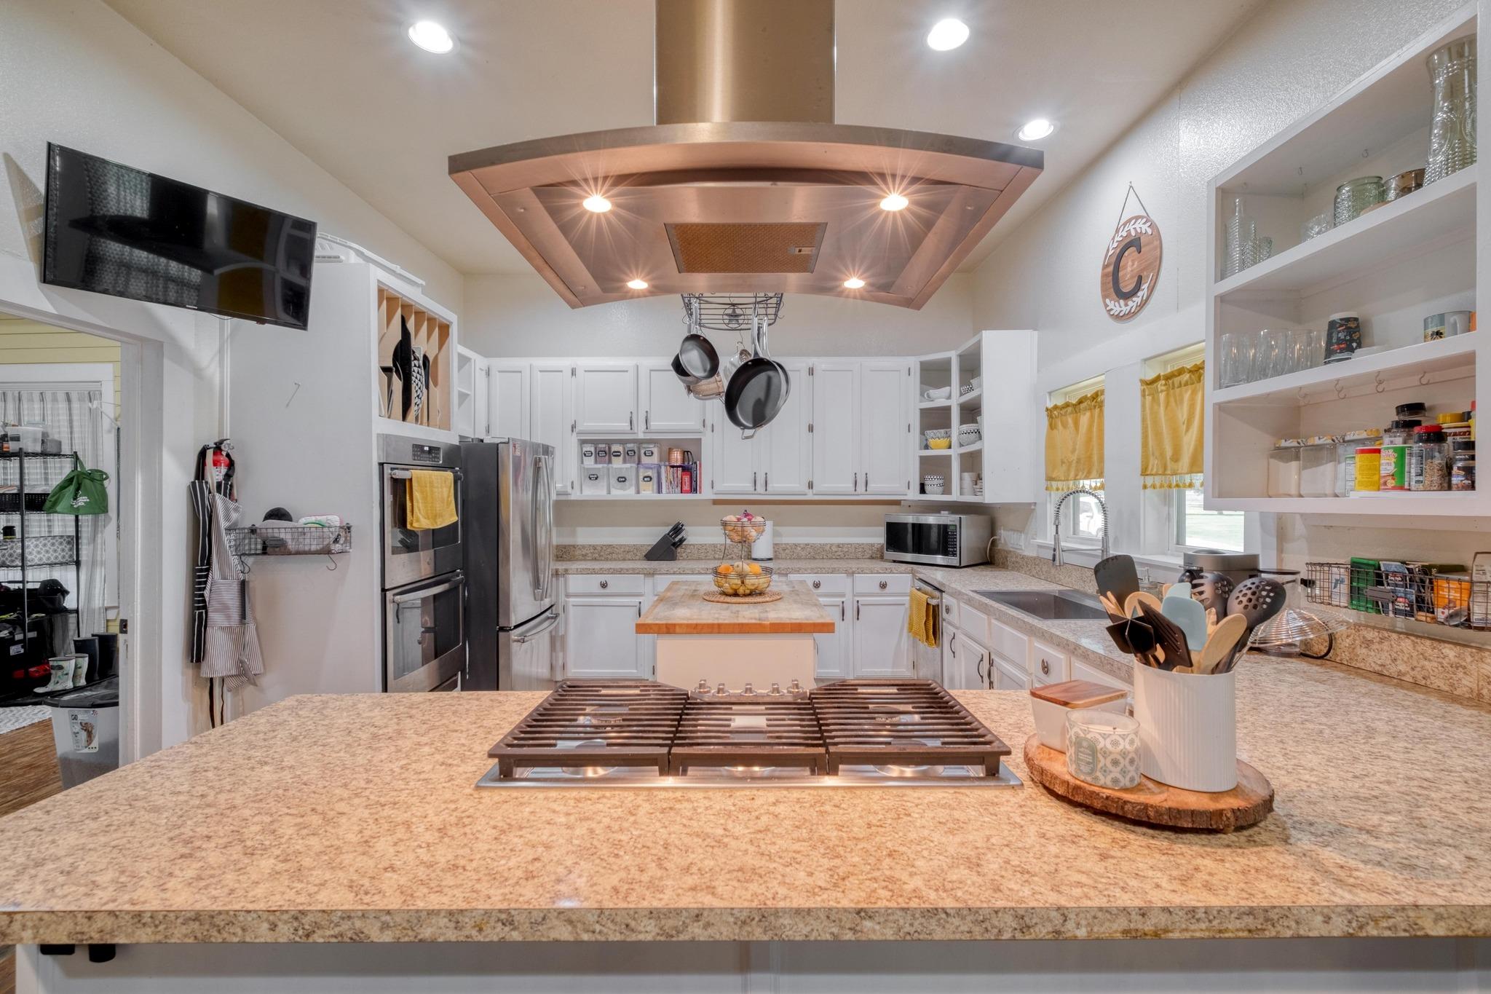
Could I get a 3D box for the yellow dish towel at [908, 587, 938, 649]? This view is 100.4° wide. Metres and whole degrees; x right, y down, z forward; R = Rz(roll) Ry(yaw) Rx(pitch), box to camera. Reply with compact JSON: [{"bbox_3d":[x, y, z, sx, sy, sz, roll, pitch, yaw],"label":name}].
[{"bbox_3d":[1.075,0.730,3.800,0.065,0.300,0.410,0,0,0],"label":"yellow dish towel"}]

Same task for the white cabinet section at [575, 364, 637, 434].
[{"bbox_3d":[-1.006,-0.712,4.640,0.450,0.508,0.320,0,0,0],"label":"white cabinet section"}]

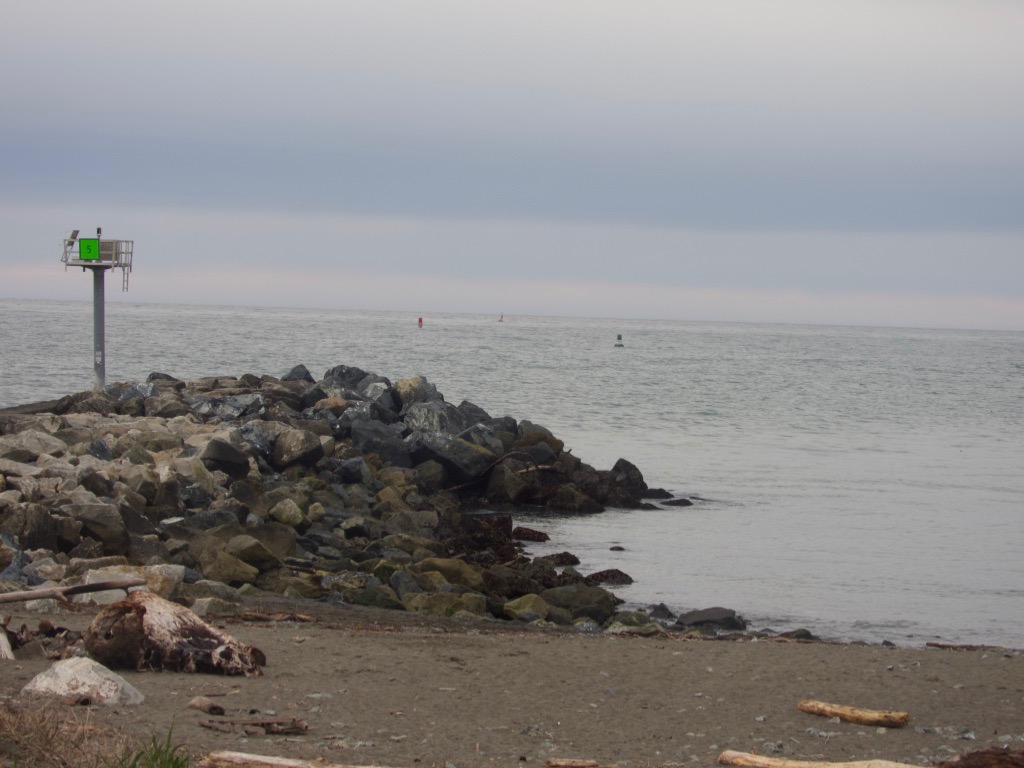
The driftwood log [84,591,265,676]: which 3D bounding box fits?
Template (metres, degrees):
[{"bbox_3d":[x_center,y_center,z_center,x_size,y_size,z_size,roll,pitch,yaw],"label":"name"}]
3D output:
[{"bbox_3d":[-4.755,3.520,48.000,2.500,1.130,1.250,2,1,-6],"label":"driftwood log"}]

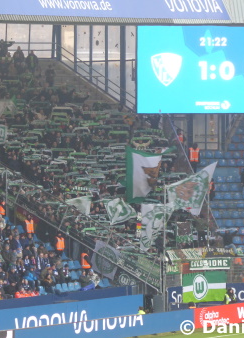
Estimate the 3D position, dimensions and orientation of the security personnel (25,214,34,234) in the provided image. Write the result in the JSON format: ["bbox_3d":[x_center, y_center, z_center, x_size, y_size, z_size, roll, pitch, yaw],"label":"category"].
[{"bbox_3d":[-4.365,3.068,163.226,0.520,1.780,0.340,0,2,7],"label":"security personnel"}]

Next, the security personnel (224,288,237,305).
[{"bbox_3d":[4.989,6.277,158.500,0.580,1.660,0.420,-1,2,-24],"label":"security personnel"}]

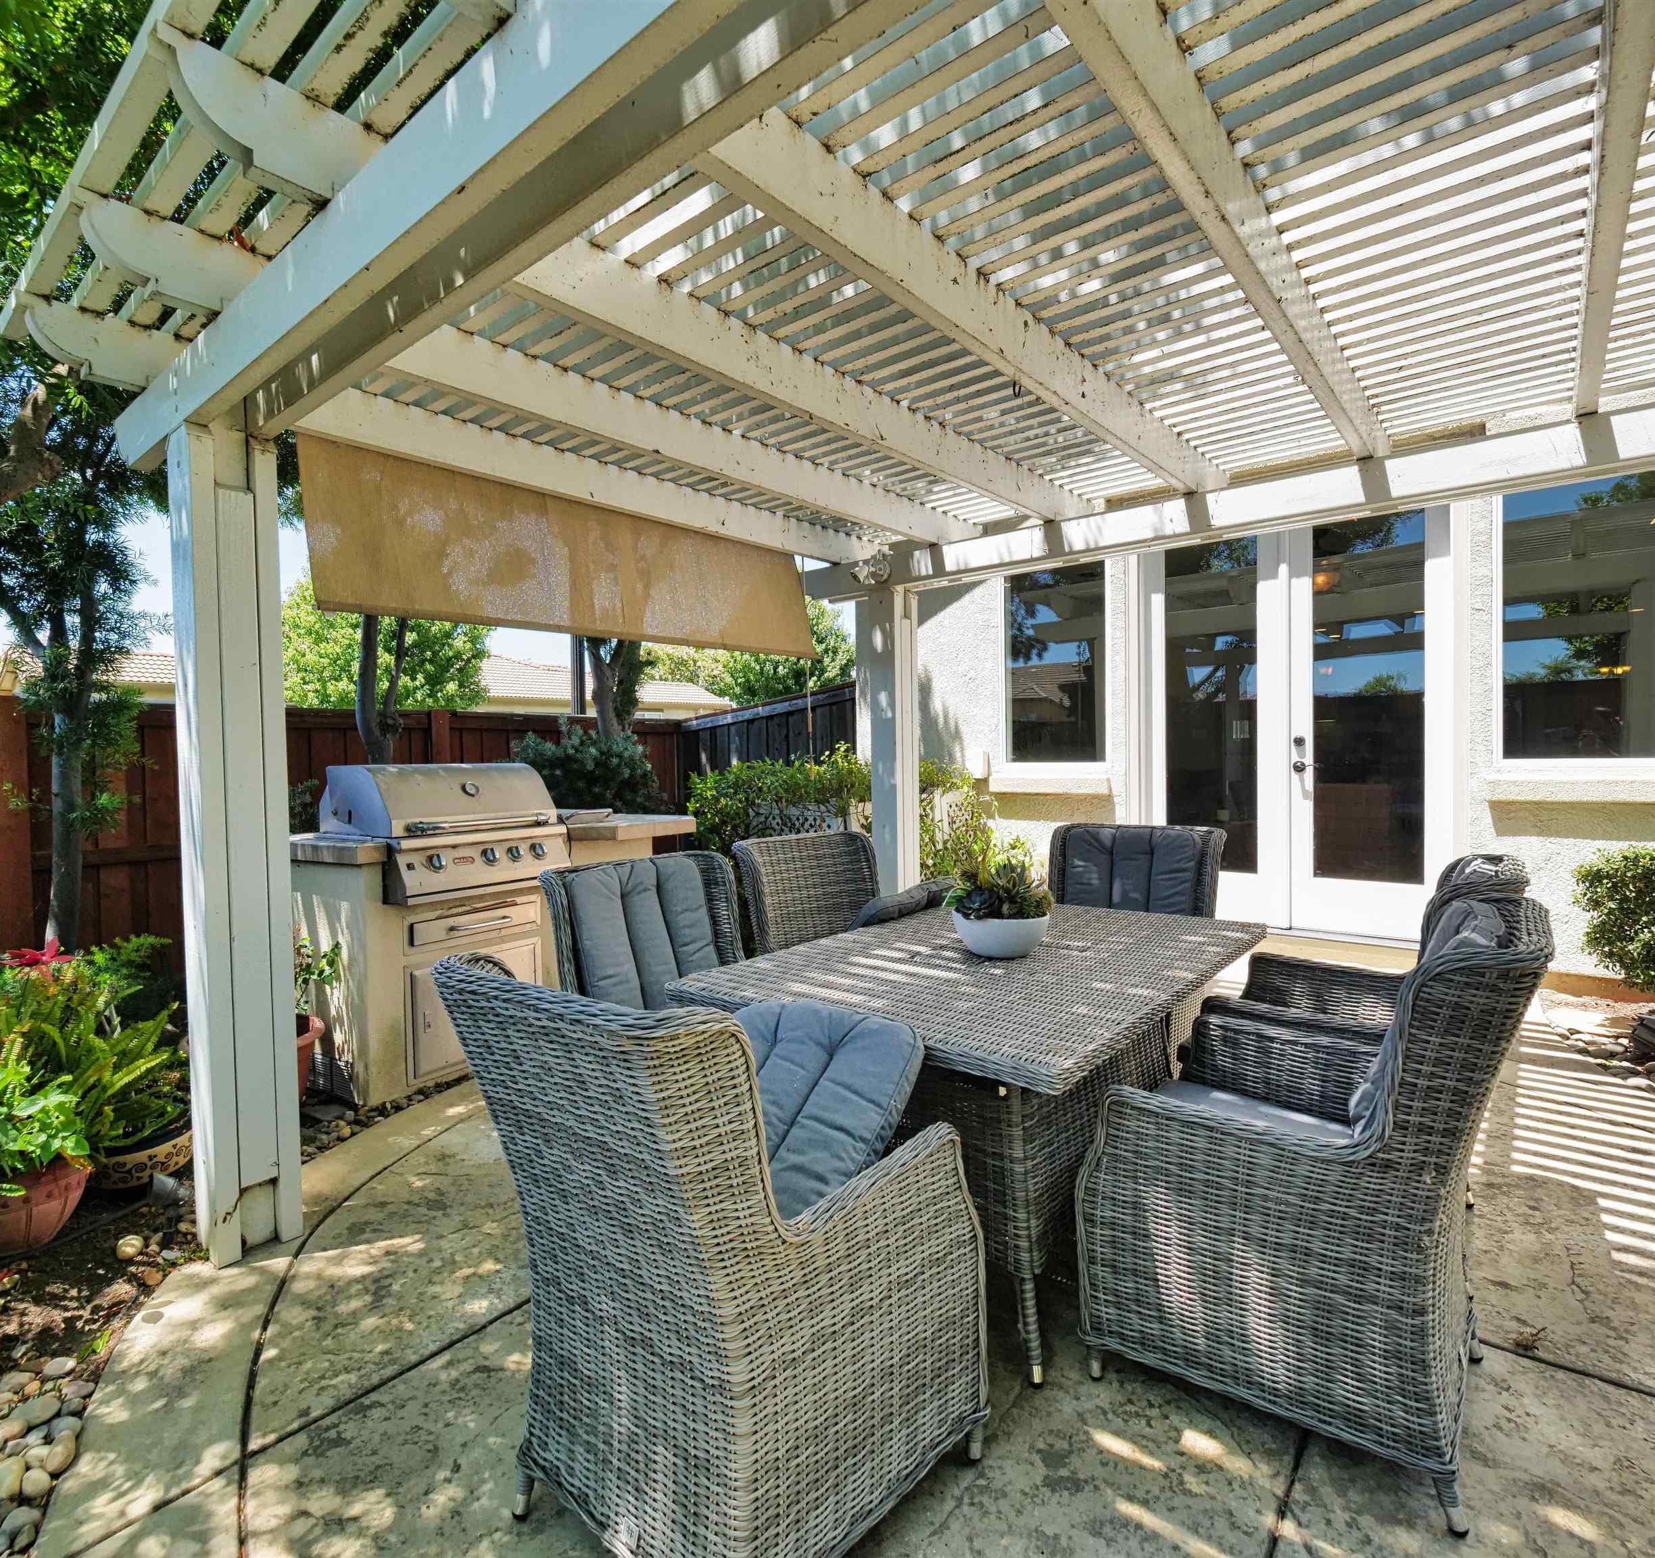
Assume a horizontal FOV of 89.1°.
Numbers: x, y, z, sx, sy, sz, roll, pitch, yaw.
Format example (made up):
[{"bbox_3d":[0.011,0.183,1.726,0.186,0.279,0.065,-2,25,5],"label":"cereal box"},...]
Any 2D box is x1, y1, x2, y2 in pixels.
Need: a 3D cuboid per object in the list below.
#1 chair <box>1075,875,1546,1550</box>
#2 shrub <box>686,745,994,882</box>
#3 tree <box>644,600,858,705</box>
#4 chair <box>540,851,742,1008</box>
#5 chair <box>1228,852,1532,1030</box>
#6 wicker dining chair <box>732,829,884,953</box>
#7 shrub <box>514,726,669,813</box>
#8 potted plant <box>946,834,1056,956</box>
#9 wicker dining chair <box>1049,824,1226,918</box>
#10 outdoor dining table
[{"bbox_3d":[0.976,0.708,1.650,0.741,0.953,0.618,0,2,40],"label":"chair"},{"bbox_3d":[0.068,0.555,5.511,2.000,1.360,0.850,0,1,27],"label":"shrub"},{"bbox_3d":[-1.492,-1.250,15.000,4.200,5.200,4.200,-1,1,0],"label":"tree"},{"bbox_3d":[-0.320,0.718,2.251,0.741,0.953,0.618,0,2,43],"label":"chair"},{"bbox_3d":[1.420,0.689,2.221,0.741,0.953,0.618,0,2,39],"label":"chair"},{"bbox_3d":[0.122,0.698,2.871,0.618,0.953,0.741,-2,2,-41],"label":"wicker dining chair"},{"bbox_3d":[-1.729,0.445,6.209,1.120,1.580,1.100,-1,1,0],"label":"shrub"},{"bbox_3d":[0.461,0.316,2.250,0.270,0.285,0.265,-1,1,0],"label":"potted plant"},{"bbox_3d":[1.022,0.681,2.941,0.618,0.953,0.741,0,1,33],"label":"wicker dining chair"},{"bbox_3d":[0.474,0.820,2.257,0.973,0.722,1.495,0,2,39],"label":"outdoor dining table"}]

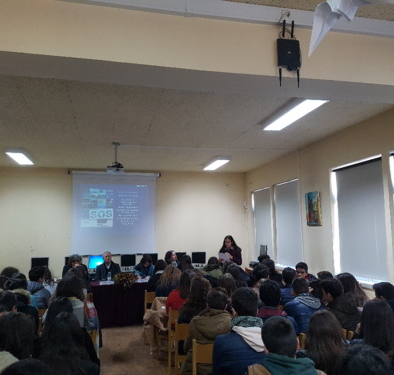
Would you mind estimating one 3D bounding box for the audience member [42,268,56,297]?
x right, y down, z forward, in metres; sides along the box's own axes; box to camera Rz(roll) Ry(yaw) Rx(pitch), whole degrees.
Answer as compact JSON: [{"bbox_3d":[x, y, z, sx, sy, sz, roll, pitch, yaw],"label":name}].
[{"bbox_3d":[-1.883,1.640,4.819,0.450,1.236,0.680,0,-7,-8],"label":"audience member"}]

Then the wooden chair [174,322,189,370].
[{"bbox_3d":[-0.065,1.780,4.061,0.410,0.800,0.480,1,-7,-12],"label":"wooden chair"}]

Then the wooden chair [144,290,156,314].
[{"bbox_3d":[-0.647,2.013,6.028,0.410,0.800,0.480,1,-7,-12],"label":"wooden chair"}]

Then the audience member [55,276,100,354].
[{"bbox_3d":[-1.095,1.430,3.318,0.490,1.282,0.720,1,-7,-12],"label":"audience member"}]

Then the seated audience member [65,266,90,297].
[{"bbox_3d":[-1.935,1.853,6.085,0.480,1.156,0.780,1,-7,-12],"label":"seated audience member"}]

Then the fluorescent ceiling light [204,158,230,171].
[{"bbox_3d":[0.399,-0.506,8.050,0.260,0.090,1.260,1,-7,-12],"label":"fluorescent ceiling light"}]

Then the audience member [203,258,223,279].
[{"bbox_3d":[0.264,1.826,6.565,0.460,1.224,0.700,1,-7,-12],"label":"audience member"}]

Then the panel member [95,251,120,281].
[{"bbox_3d":[-1.776,1.928,7.390,0.540,1.304,0.780,1,-7,-12],"label":"panel member"}]

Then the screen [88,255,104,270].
[{"bbox_3d":[-2.293,1.740,8.597,0.381,0.387,0.150,1,-7,-12],"label":"screen"}]

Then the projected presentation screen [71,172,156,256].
[{"bbox_3d":[-2.000,0.659,9.125,2.030,1.981,0.080,1,-7,-12],"label":"projected presentation screen"}]

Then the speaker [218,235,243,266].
[{"bbox_3d":[0.693,1.740,7.476,0.500,1.597,0.400,0,-7,-5],"label":"speaker"}]

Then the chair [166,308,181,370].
[{"bbox_3d":[-0.177,1.857,4.715,0.410,0.800,0.480,1,-7,-12],"label":"chair"}]

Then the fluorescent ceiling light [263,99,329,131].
[{"bbox_3d":[1.247,-0.953,4.905,0.270,0.080,1.310,1,-7,-12],"label":"fluorescent ceiling light"}]

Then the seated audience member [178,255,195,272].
[{"bbox_3d":[-0.202,1.839,6.716,0.450,1.245,0.680,2,-7,-20],"label":"seated audience member"}]

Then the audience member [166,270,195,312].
[{"bbox_3d":[-0.149,1.541,4.186,0.470,1.242,0.700,1,-7,-12],"label":"audience member"}]

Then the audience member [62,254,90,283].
[{"bbox_3d":[-2.236,1.876,6.858,0.520,1.253,0.680,1,-7,-17],"label":"audience member"}]

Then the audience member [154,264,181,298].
[{"bbox_3d":[-0.334,1.621,4.857,0.470,1.245,0.700,1,-7,-12],"label":"audience member"}]

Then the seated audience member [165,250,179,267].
[{"bbox_3d":[-0.401,1.907,7.426,0.660,1.281,0.460,-6,-8,37],"label":"seated audience member"}]

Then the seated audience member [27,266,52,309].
[{"bbox_3d":[-2.067,1.678,4.984,0.500,1.252,0.750,-1,-7,3],"label":"seated audience member"}]

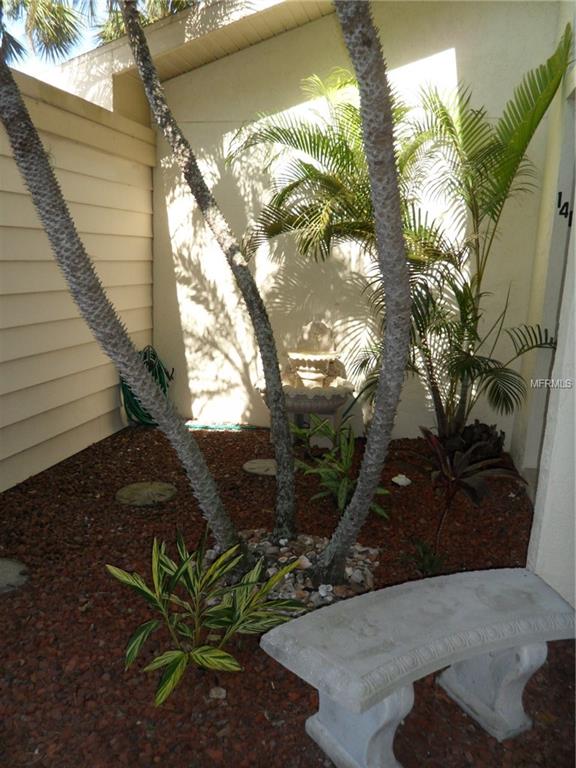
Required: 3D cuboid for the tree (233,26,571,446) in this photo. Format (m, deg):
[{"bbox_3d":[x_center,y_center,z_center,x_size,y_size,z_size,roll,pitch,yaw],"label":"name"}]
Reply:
[{"bbox_3d":[0.746,-0.780,4.124,2.300,3.000,1.600,5,12,14],"label":"tree"}]

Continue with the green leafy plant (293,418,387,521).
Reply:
[{"bbox_3d":[0.385,0.504,3.947,0.600,0.530,0.580,5,12,14],"label":"green leafy plant"}]

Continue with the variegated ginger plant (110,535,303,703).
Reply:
[{"bbox_3d":[-0.331,0.826,2.336,0.760,0.500,0.680,5,12,14],"label":"variegated ginger plant"}]

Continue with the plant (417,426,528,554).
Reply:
[{"bbox_3d":[1.014,0.616,3.224,0.600,0.660,0.550,5,12,14],"label":"plant"}]

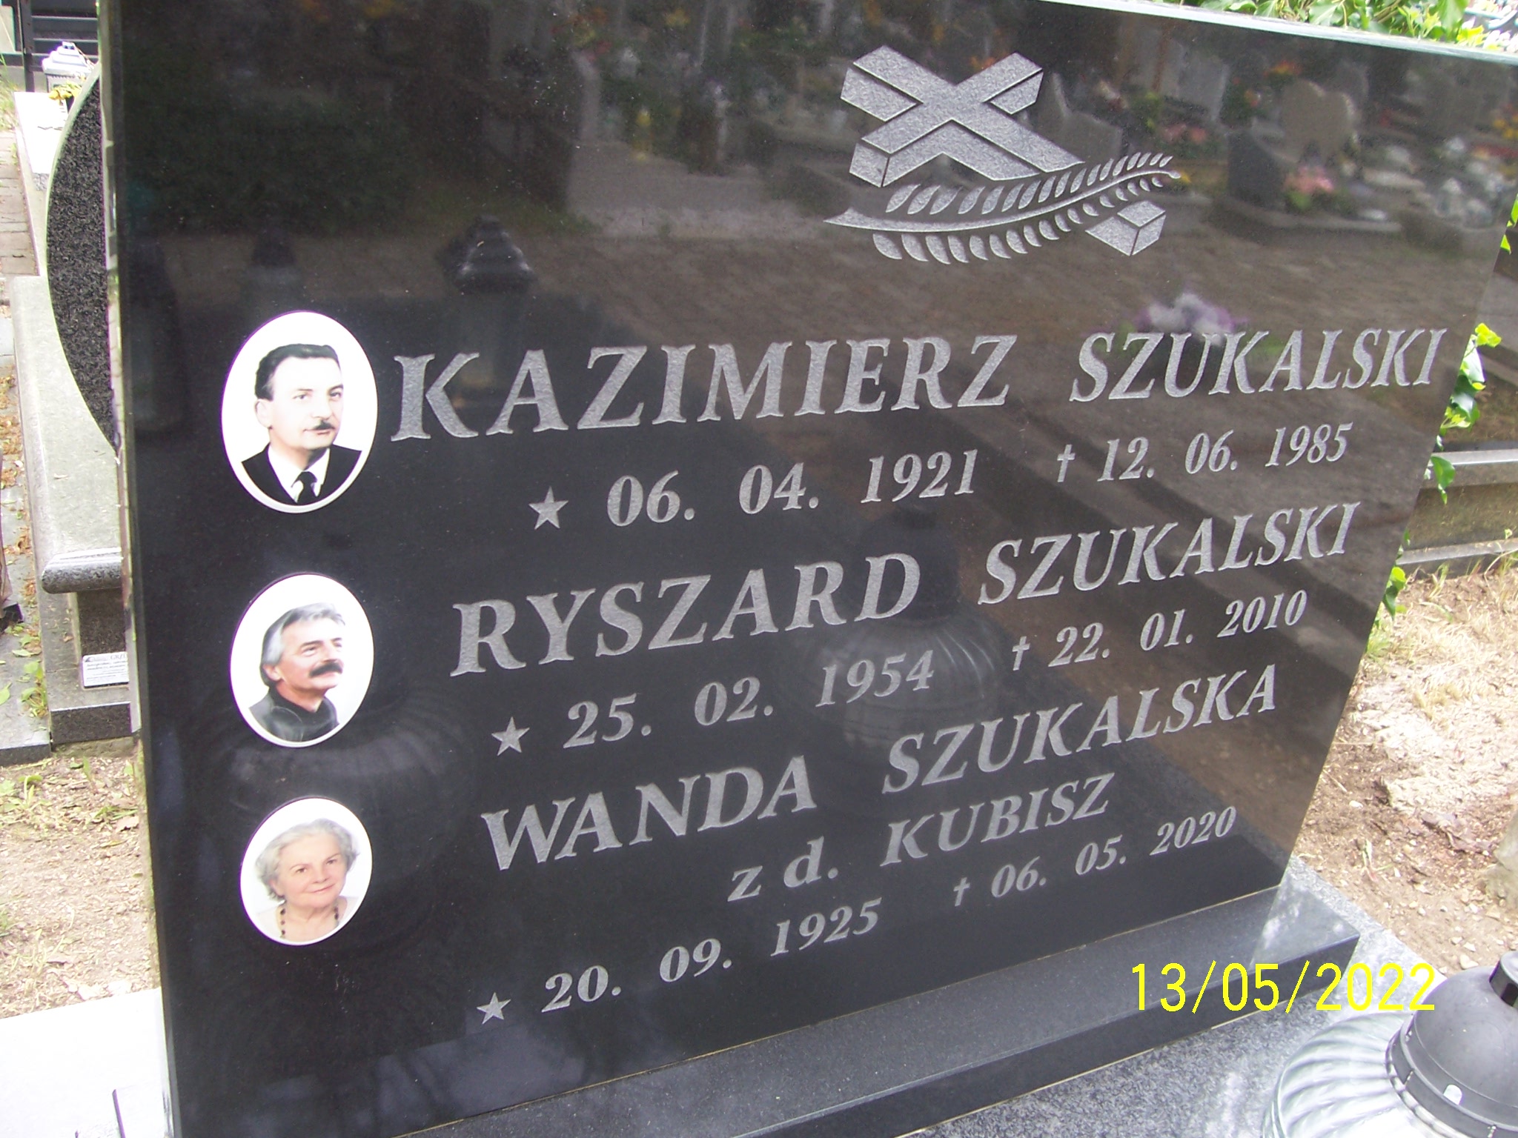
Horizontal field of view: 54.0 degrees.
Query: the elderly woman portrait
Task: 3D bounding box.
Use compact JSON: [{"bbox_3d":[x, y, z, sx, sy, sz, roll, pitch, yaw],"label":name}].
[{"bbox_3d":[-0.366,0.255,1.204,0.091,0.125,0.008,-6,29,-28],"label":"elderly woman portrait"}]

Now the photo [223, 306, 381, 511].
[{"bbox_3d":[-0.315,-0.106,1.025,0.110,0.150,0.010,-6,29,-28],"label":"photo"}]

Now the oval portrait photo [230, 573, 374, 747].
[{"bbox_3d":[-0.340,0.070,1.112,0.110,0.150,0.010,-6,29,-28],"label":"oval portrait photo"}]

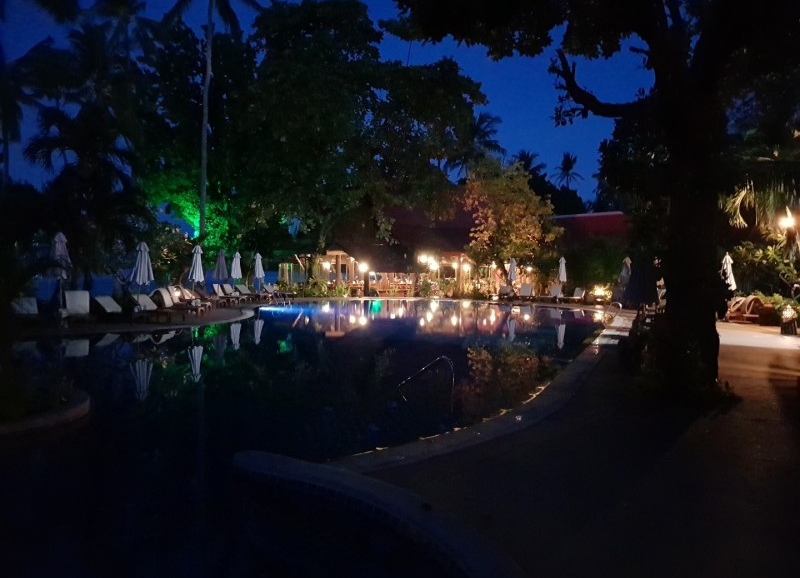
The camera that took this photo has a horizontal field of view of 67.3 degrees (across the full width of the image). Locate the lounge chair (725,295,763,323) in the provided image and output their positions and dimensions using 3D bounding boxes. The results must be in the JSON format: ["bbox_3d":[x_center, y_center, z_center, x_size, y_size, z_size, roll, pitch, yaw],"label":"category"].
[{"bbox_3d":[11.586,0.668,20.186,1.750,0.850,0.700,0,2,-23],"label":"lounge chair"}]

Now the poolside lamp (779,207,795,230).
[{"bbox_3d":[10.176,-1.854,15.800,0.380,0.550,0.380,2,2,33],"label":"poolside lamp"}]

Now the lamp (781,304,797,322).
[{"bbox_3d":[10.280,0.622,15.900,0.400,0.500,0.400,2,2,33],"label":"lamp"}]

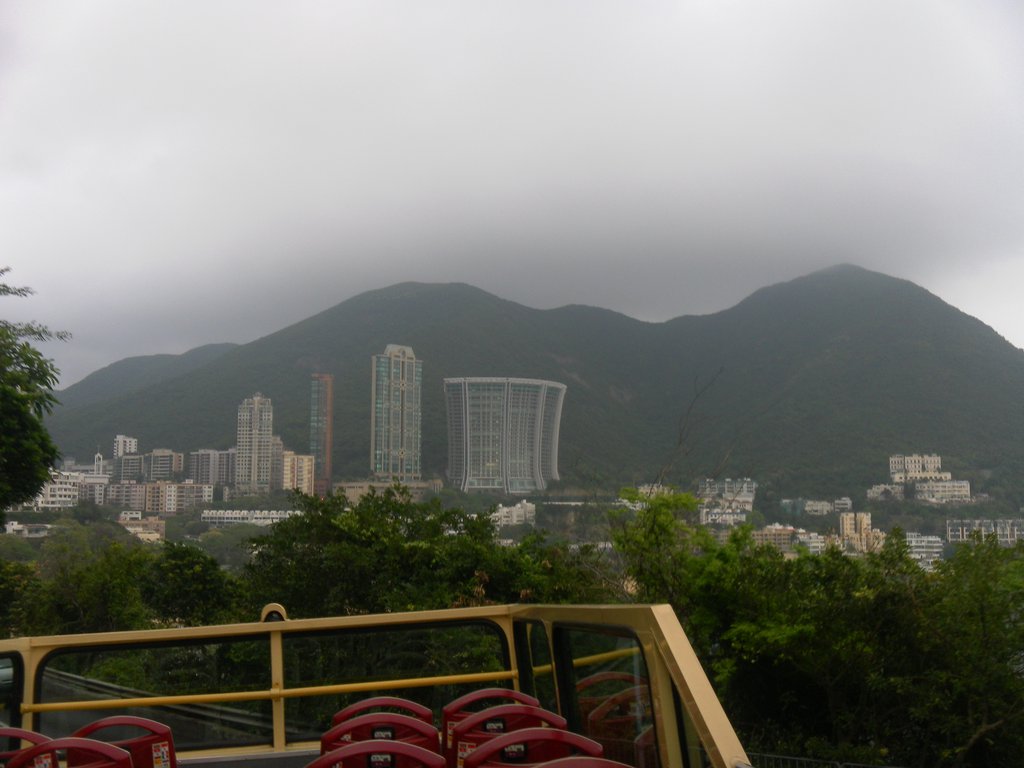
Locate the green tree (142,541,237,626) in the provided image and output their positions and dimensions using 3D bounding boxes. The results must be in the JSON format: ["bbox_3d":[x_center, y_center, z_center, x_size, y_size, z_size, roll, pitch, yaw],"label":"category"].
[{"bbox_3d":[-14.016,9.409,45.000,4.300,5.000,4.300,0,-6,0],"label":"green tree"}]

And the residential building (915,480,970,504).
[{"bbox_3d":[303.520,76.497,730.000,38.000,17.000,16.000,0,-6,6],"label":"residential building"}]

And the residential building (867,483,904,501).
[{"bbox_3d":[273.475,78.635,758.372,25.666,12.484,15.000,-1,-5,20],"label":"residential building"}]

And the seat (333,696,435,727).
[{"bbox_3d":[-0.511,1.795,4.448,0.440,0.920,0.520,-4,-11,-7],"label":"seat"}]

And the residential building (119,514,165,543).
[{"bbox_3d":[-253.890,98.740,710.000,27.700,21.000,20.000,1,-5,-8],"label":"residential building"}]

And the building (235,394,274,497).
[{"bbox_3d":[-217.400,51.340,875.000,27.600,85.400,25.000,1,-5,-6],"label":"building"}]

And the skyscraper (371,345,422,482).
[{"bbox_3d":[-93.853,24.075,845.000,34.000,112.000,23.000,4,-7,-30],"label":"skyscraper"}]

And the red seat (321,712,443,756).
[{"bbox_3d":[-0.484,1.697,4.020,0.450,0.850,0.520,-3,-11,-7],"label":"red seat"}]

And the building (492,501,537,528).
[{"bbox_3d":[1.910,98.671,783.811,32.873,20.155,16.000,0,-5,0],"label":"building"}]

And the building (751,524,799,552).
[{"bbox_3d":[178.735,105.879,705.000,31.000,20.000,16.000,0,-6,6],"label":"building"}]

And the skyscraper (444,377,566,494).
[{"bbox_3d":[-4.489,46.072,918.835,103.424,101.451,46.000,0,-5,6],"label":"skyscraper"}]

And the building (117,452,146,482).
[{"bbox_3d":[-289.573,64.113,785.899,15.296,23.883,15.000,4,-6,-38],"label":"building"}]

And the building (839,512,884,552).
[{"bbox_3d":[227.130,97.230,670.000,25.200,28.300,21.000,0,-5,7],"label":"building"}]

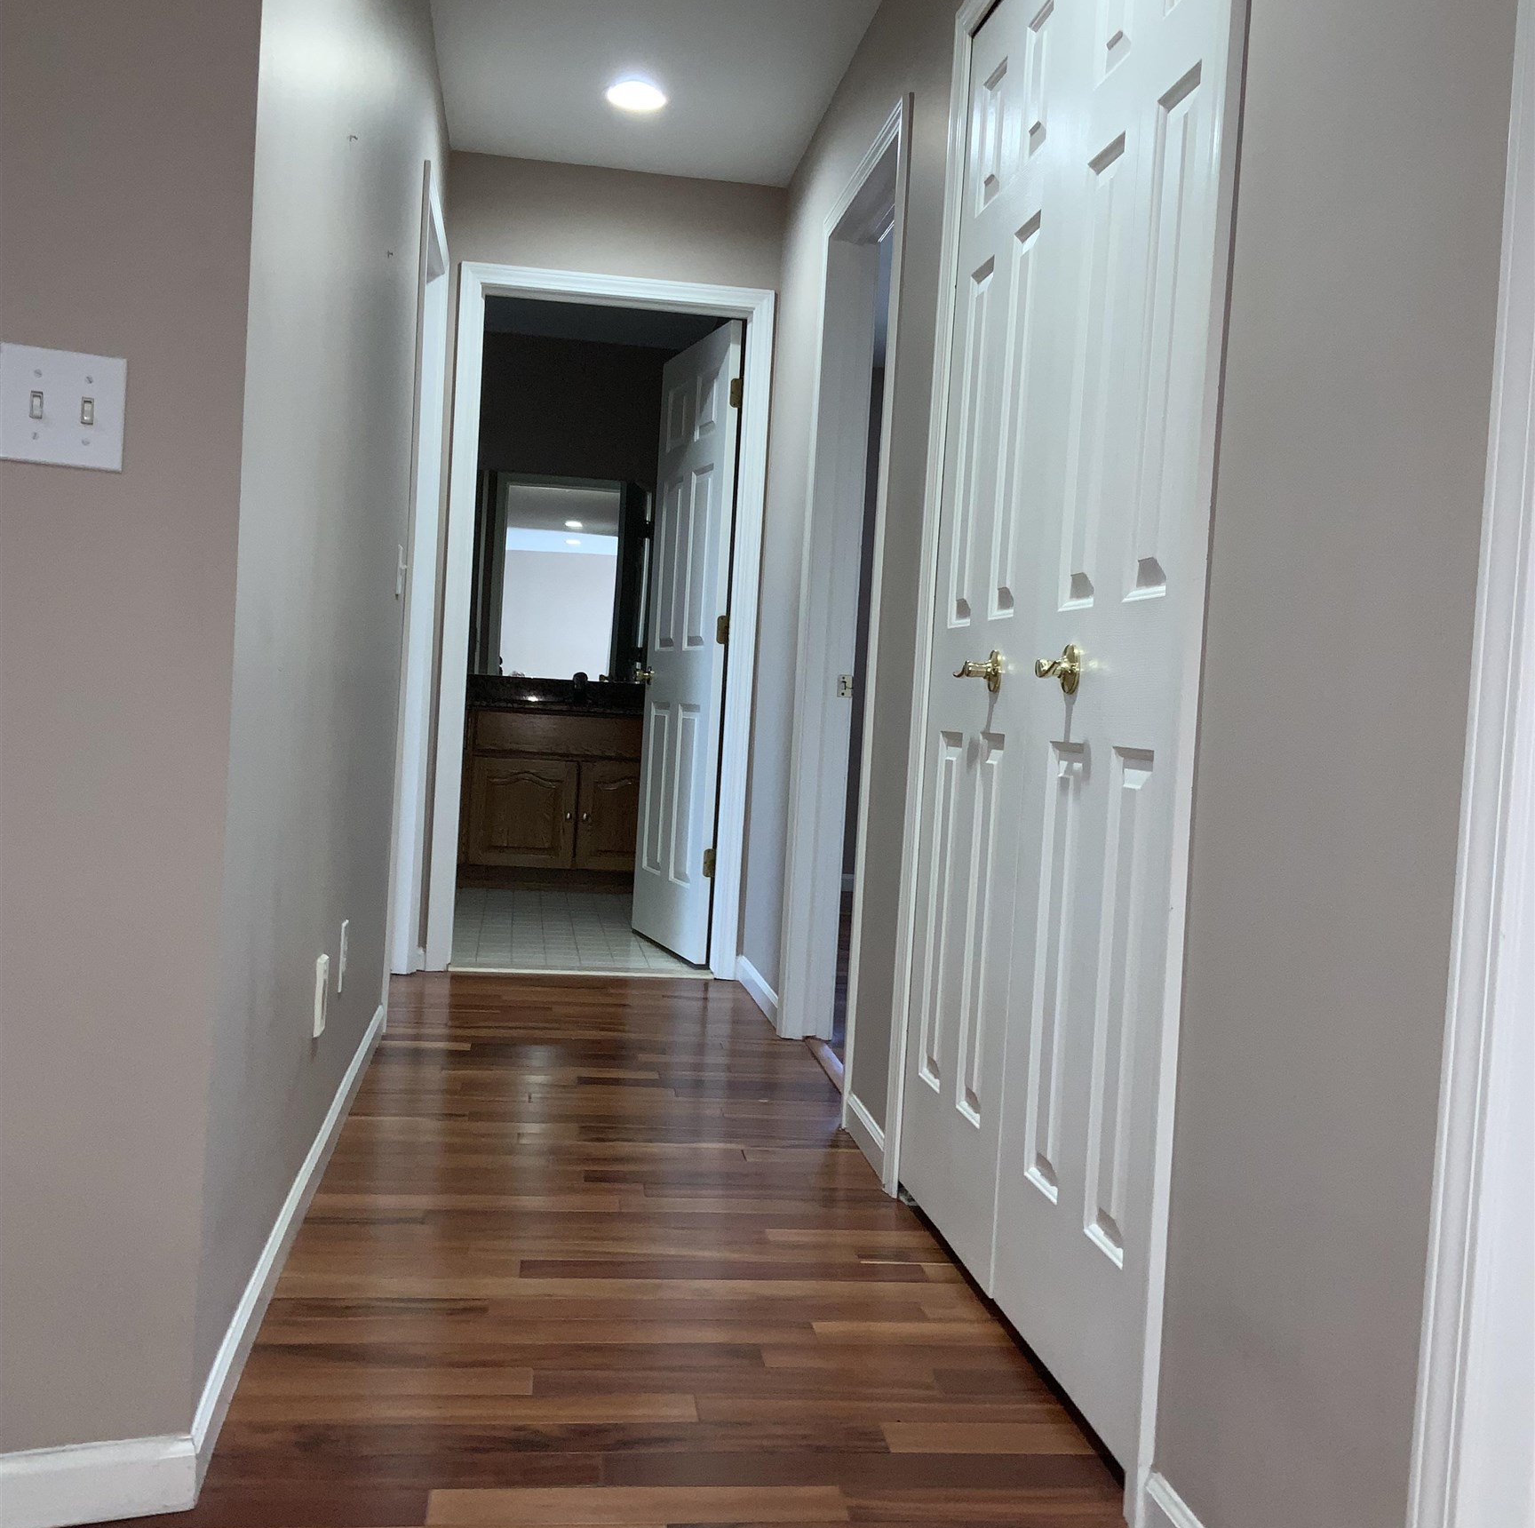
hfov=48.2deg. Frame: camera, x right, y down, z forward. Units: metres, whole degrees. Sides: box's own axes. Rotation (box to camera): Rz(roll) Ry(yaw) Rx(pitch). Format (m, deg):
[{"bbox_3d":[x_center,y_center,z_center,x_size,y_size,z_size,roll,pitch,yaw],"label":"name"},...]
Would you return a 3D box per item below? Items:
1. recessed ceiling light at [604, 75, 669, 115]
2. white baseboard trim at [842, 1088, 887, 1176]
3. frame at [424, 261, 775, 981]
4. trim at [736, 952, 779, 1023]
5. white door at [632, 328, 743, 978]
[{"bbox_3d":[-0.342,-1.747,4.497,0.165,0.020,0.165,3,2,-8],"label":"recessed ceiling light"},{"bbox_3d":[0.200,0.726,3.363,0.016,0.074,0.390,3,2,-8],"label":"white baseboard trim"},{"bbox_3d":[-0.511,-0.411,5.257,0.950,2.118,0.130,3,2,-8],"label":"frame"},{"bbox_3d":[-0.022,0.653,4.921,0.016,0.074,0.780,3,2,-8],"label":"trim"},{"bbox_3d":[-0.283,-0.392,5.782,0.042,2.020,0.790,2,2,-18],"label":"white door"}]

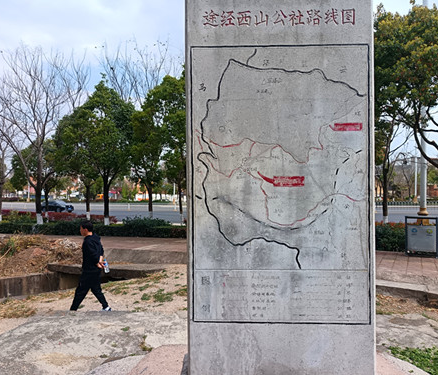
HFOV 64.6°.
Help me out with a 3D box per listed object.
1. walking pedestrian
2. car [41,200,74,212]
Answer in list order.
[{"bbox_3d":[-2.320,1.435,6.330,0.760,1.660,0.500,0,0,-3],"label":"walking pedestrian"},{"bbox_3d":[-20.950,2.470,44.800,4.620,1.500,1.810,-1,0,24],"label":"car"}]

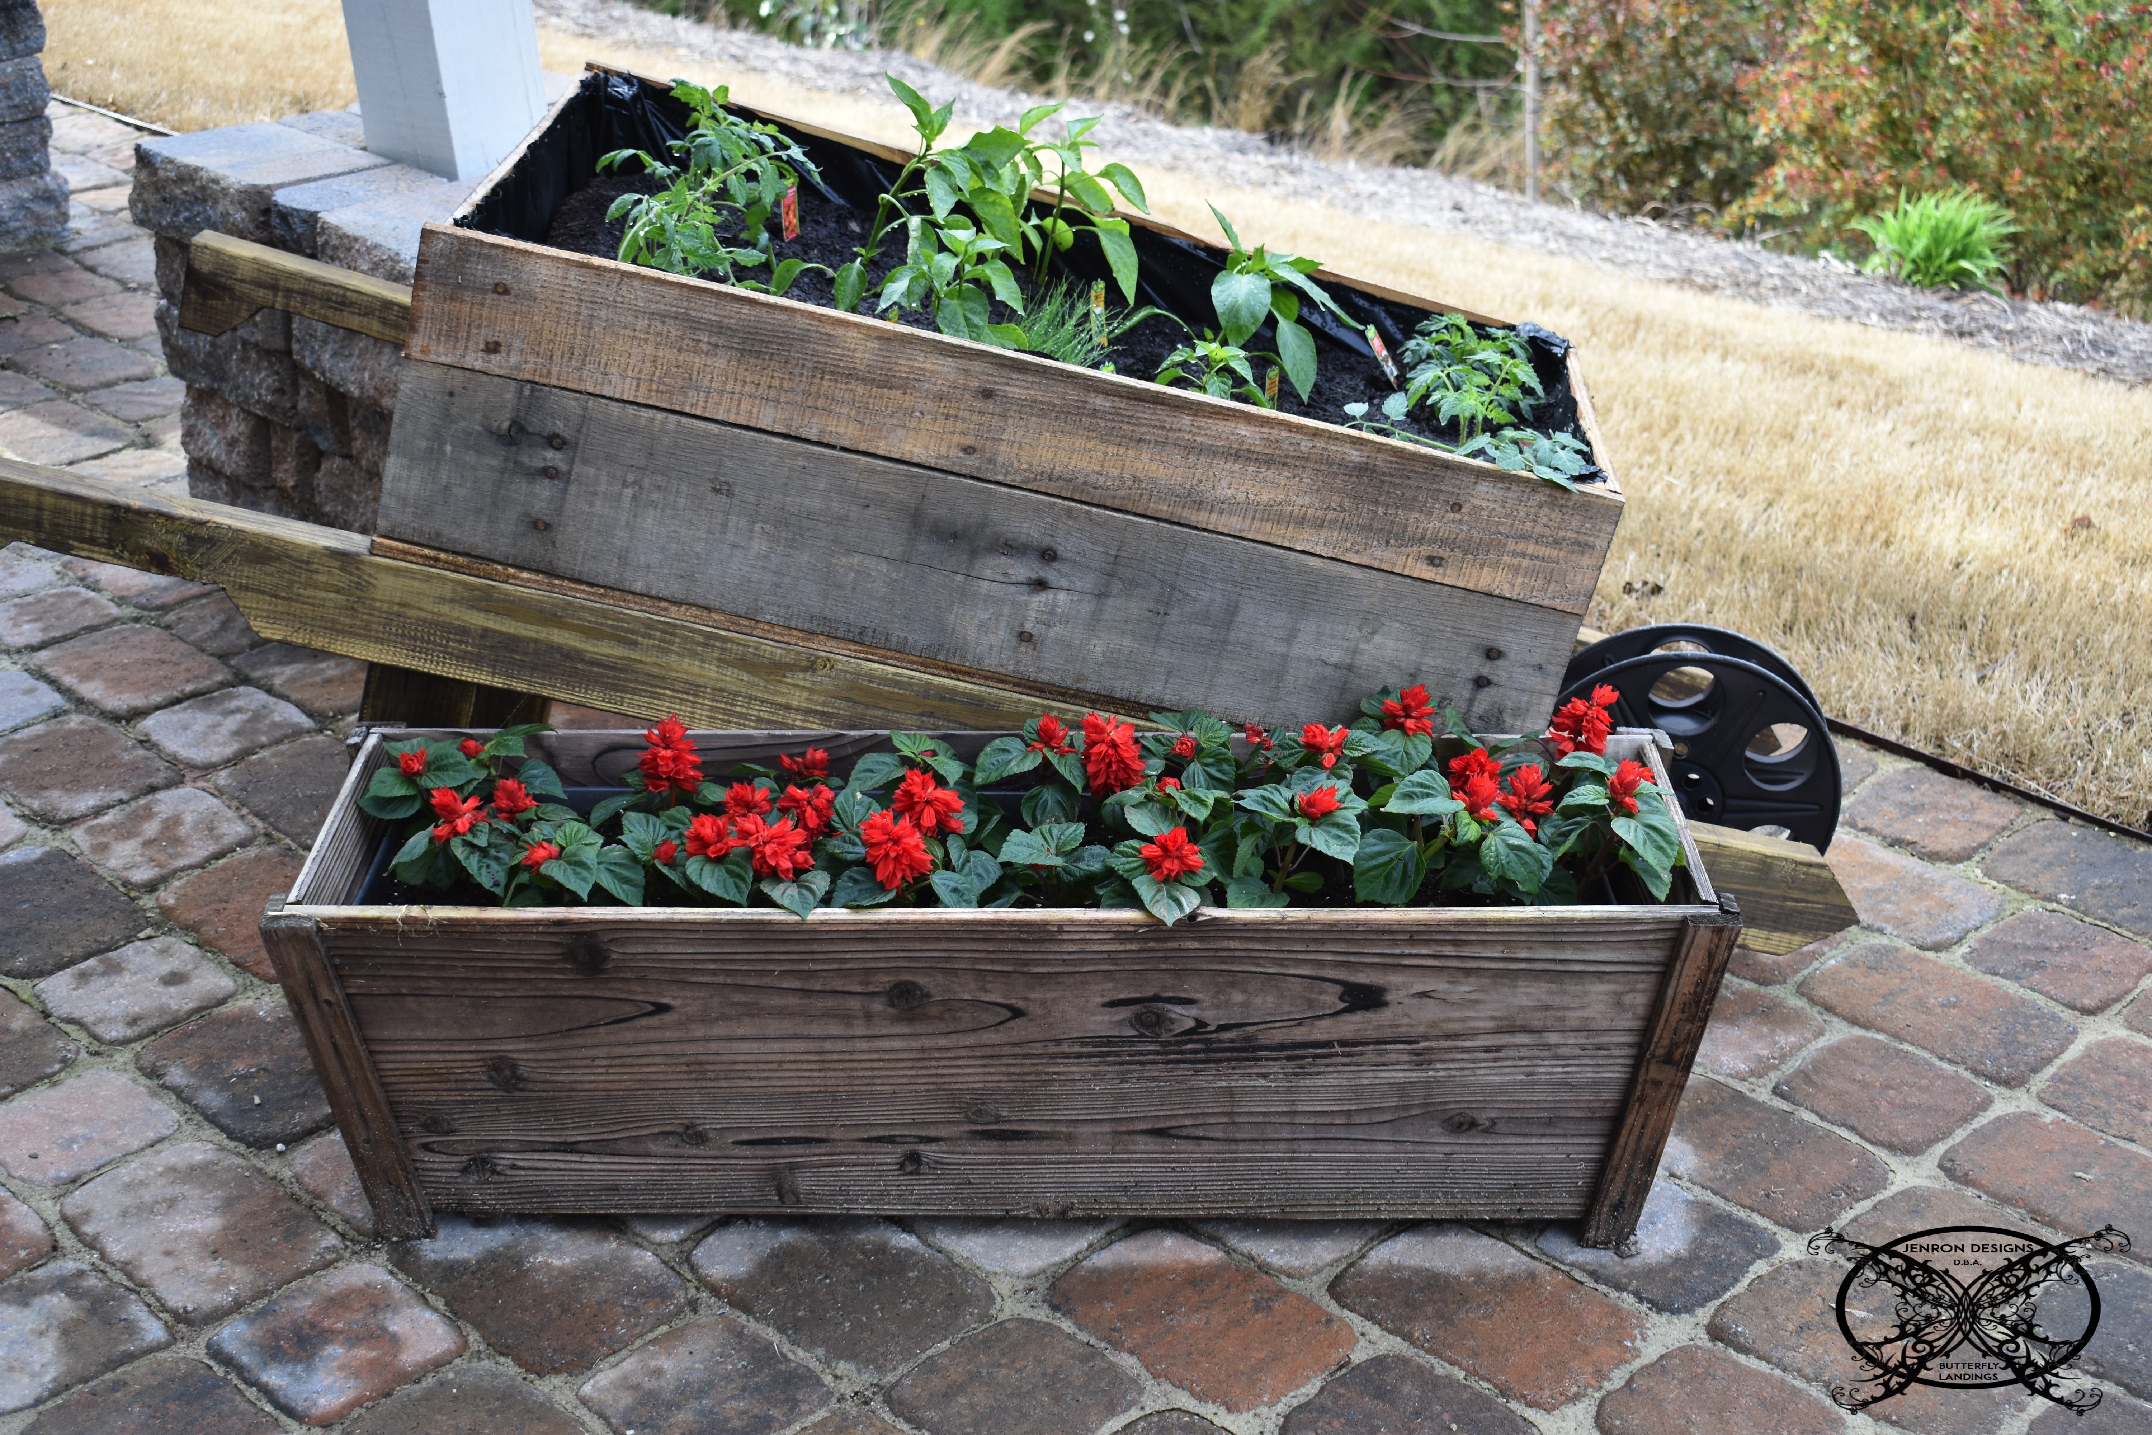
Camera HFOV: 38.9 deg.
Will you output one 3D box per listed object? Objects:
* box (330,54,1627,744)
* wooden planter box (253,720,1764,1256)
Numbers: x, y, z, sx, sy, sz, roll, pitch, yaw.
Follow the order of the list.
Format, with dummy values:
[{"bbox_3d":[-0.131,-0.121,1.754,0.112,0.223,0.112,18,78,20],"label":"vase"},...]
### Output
[{"bbox_3d":[-0.049,-0.254,2.618,0.945,0.278,0.555,13,24,-3],"label":"box"},{"bbox_3d":[-0.051,0.196,2.300,1.020,0.268,0.303,0,25,0],"label":"wooden planter box"}]

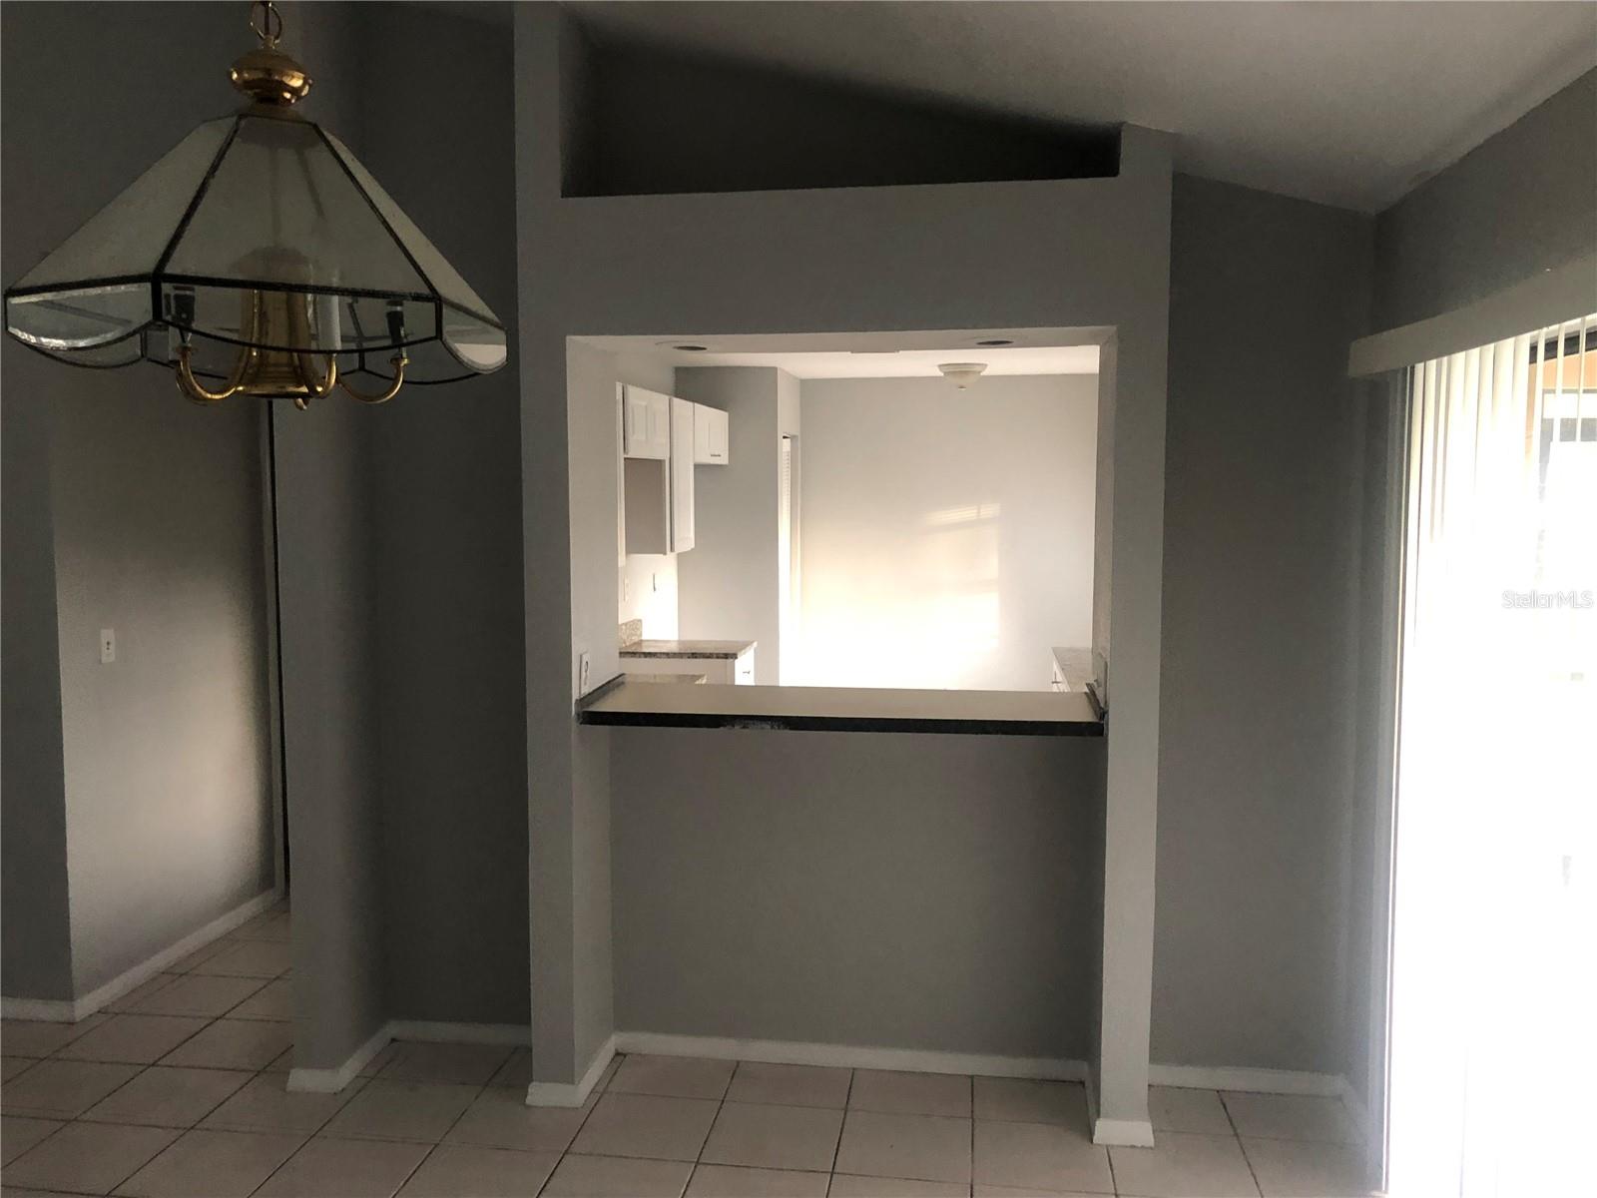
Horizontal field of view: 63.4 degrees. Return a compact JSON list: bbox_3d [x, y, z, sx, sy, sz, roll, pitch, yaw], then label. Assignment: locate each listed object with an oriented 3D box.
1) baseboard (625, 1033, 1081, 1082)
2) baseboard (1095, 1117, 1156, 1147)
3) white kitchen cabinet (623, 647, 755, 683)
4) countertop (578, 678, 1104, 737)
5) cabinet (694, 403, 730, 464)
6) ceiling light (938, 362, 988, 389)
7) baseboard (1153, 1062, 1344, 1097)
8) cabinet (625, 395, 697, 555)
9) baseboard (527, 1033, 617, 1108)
[{"bbox_3d":[0.131,1.322,3.729,1.367,0.062,0.017,1,4,7],"label":"baseboard"},{"bbox_3d":[0.828,1.356,3.289,0.158,0.066,0.017,1,4,7],"label":"baseboard"},{"bbox_3d":[-0.571,0.705,6.420,0.632,0.876,0.531,1,4,7],"label":"white kitchen cabinet"},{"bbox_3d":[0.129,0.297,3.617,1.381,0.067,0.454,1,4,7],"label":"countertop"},{"bbox_3d":[-0.627,-0.898,7.087,0.306,0.309,0.934,1,4,7],"label":"cabinet"},{"bbox_3d":[0.945,-1.267,7.368,0.289,0.158,0.289,1,4,7],"label":"ceiling light"},{"bbox_3d":[1.226,1.336,3.585,0.554,0.062,0.017,1,4,7],"label":"baseboard"},{"bbox_3d":[-0.725,-0.609,6.368,0.306,0.756,0.531,1,4,7],"label":"cabinet"},{"bbox_3d":[-0.640,1.324,3.656,0.155,0.064,0.363,1,4,7],"label":"baseboard"}]

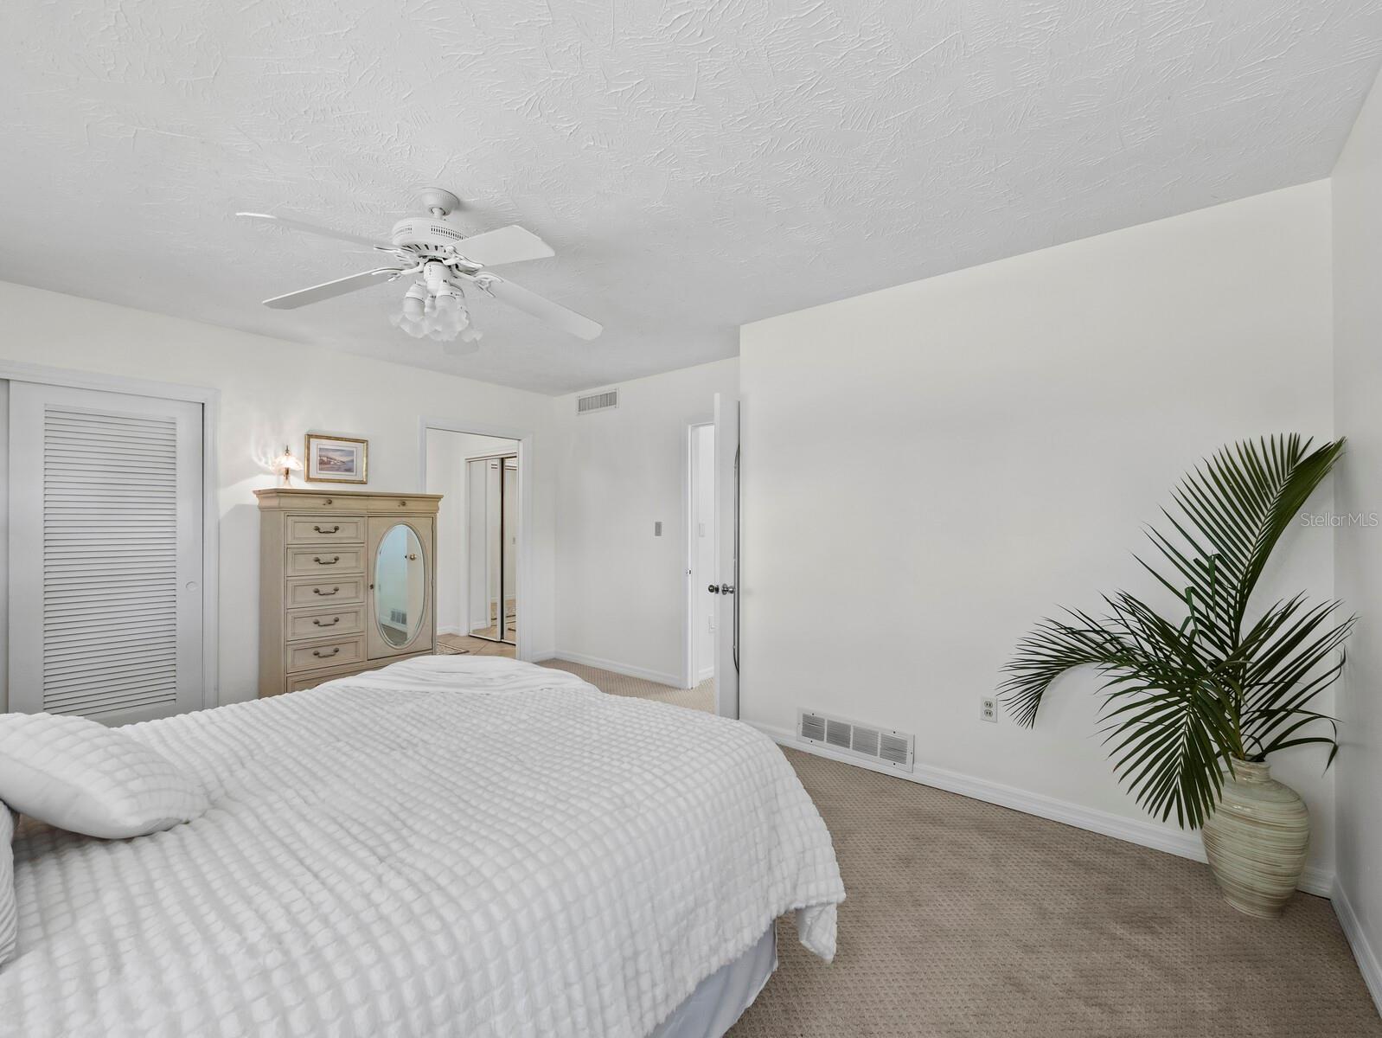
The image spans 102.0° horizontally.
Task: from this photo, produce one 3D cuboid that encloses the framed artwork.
[{"bbox_3d":[-2.422,-0.399,3.836,0.030,0.310,0.385,0,0,38],"label":"framed artwork"}]

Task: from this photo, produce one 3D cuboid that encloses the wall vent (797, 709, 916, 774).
[{"bbox_3d":[0.874,1.192,3.039,0.655,0.190,0.025,0,0,38],"label":"wall vent"}]

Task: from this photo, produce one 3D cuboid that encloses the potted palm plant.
[{"bbox_3d":[1.622,0.530,1.982,0.957,1.610,0.685,0,0,38],"label":"potted palm plant"}]

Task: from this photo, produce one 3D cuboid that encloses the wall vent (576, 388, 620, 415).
[{"bbox_3d":[-0.823,-1.028,4.927,0.540,0.175,0.020,0,0,38],"label":"wall vent"}]

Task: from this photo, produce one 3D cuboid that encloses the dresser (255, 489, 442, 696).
[{"bbox_3d":[-2.239,0.584,3.728,0.443,1.500,0.975,0,0,38],"label":"dresser"}]

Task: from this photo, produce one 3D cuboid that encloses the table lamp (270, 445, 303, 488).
[{"bbox_3d":[-2.504,-0.313,3.462,0.170,0.295,0.170,0,0,38],"label":"table lamp"}]

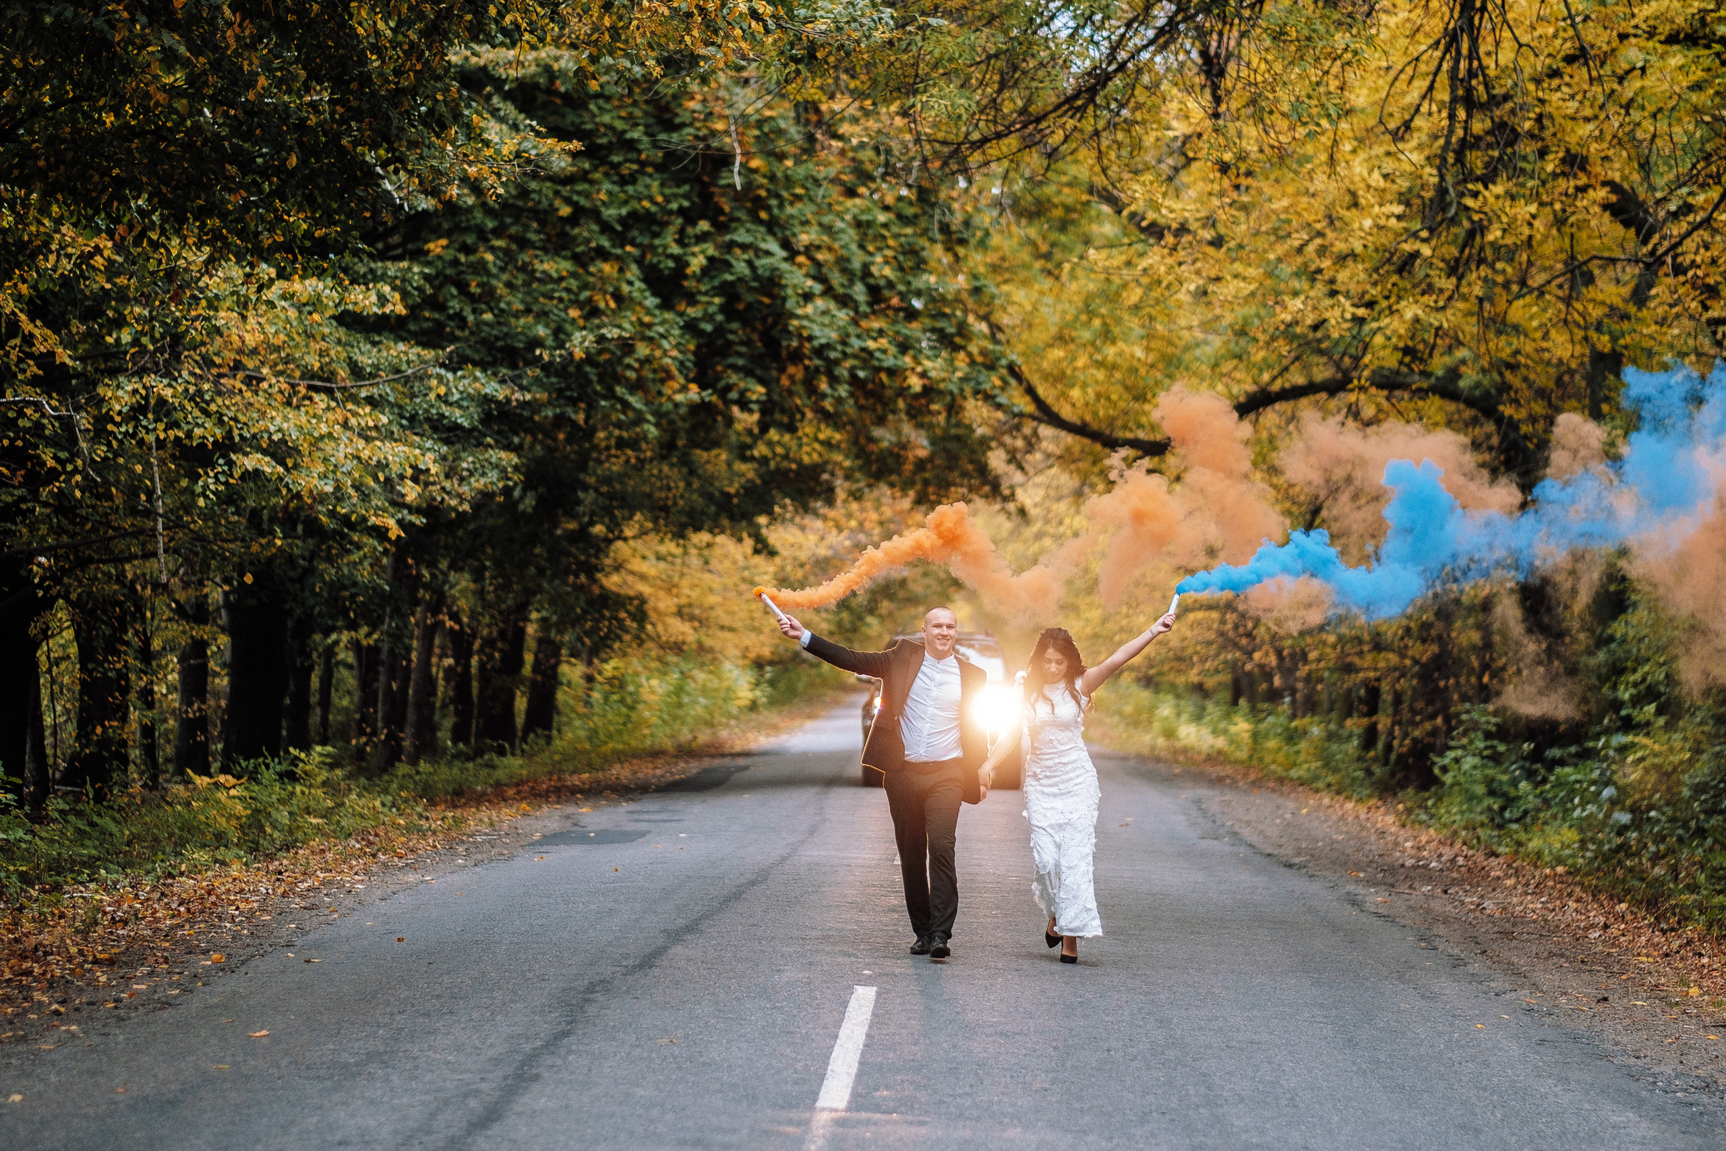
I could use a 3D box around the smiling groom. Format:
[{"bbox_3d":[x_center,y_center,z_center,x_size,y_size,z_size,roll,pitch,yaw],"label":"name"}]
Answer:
[{"bbox_3d":[0.092,1.055,20.400,1.079,1.788,0.520,0,-1,2],"label":"smiling groom"}]

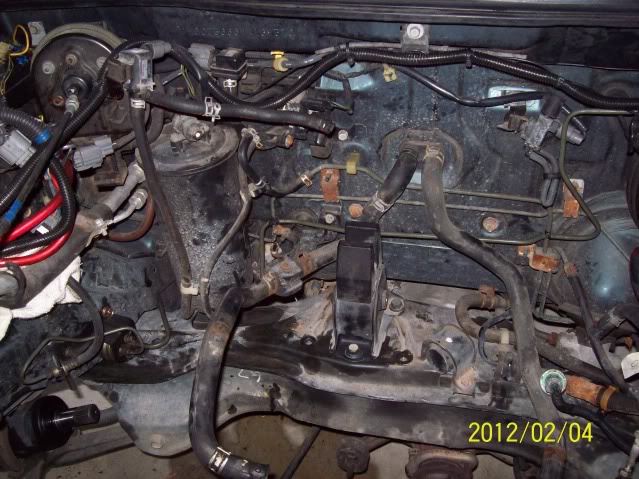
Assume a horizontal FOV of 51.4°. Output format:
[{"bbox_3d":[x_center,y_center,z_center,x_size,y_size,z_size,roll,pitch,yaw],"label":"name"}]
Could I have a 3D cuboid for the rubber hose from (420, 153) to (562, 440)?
[{"bbox_3d":[0.227,0.111,0.860,0.216,0.400,0.195,6,41,10],"label":"rubber hose"}]

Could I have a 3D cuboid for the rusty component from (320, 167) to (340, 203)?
[{"bbox_3d":[0.015,-0.070,0.870,0.025,0.048,0.012,6,41,10],"label":"rusty component"}]

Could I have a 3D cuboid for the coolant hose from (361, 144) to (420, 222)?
[{"bbox_3d":[0.092,-0.071,0.845,0.064,0.107,0.038,6,41,10],"label":"coolant hose"}]

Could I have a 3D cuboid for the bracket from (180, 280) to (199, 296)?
[{"bbox_3d":[-0.164,0.062,0.840,0.022,0.014,0.016,6,41,10],"label":"bracket"}]

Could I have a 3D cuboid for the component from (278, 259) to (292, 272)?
[{"bbox_3d":[-0.045,0.036,0.890,0.016,0.010,0.014,6,41,10],"label":"component"}]

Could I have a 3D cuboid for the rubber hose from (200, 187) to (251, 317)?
[{"bbox_3d":[-0.113,0.020,0.830,0.059,0.161,0.071,6,41,10],"label":"rubber hose"}]

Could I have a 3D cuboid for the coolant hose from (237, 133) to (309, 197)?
[{"bbox_3d":[-0.055,-0.094,0.819,0.073,0.084,0.055,6,41,10],"label":"coolant hose"}]

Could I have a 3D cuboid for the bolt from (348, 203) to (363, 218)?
[{"bbox_3d":[0.050,-0.040,0.905,0.020,0.019,0.012,6,41,10],"label":"bolt"}]

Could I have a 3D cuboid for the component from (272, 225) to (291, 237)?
[{"bbox_3d":[-0.052,-0.013,0.920,0.024,0.014,0.015,6,41,10],"label":"component"}]

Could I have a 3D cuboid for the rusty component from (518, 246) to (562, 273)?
[{"bbox_3d":[0.292,0.025,0.885,0.054,0.030,0.025,6,41,10],"label":"rusty component"}]

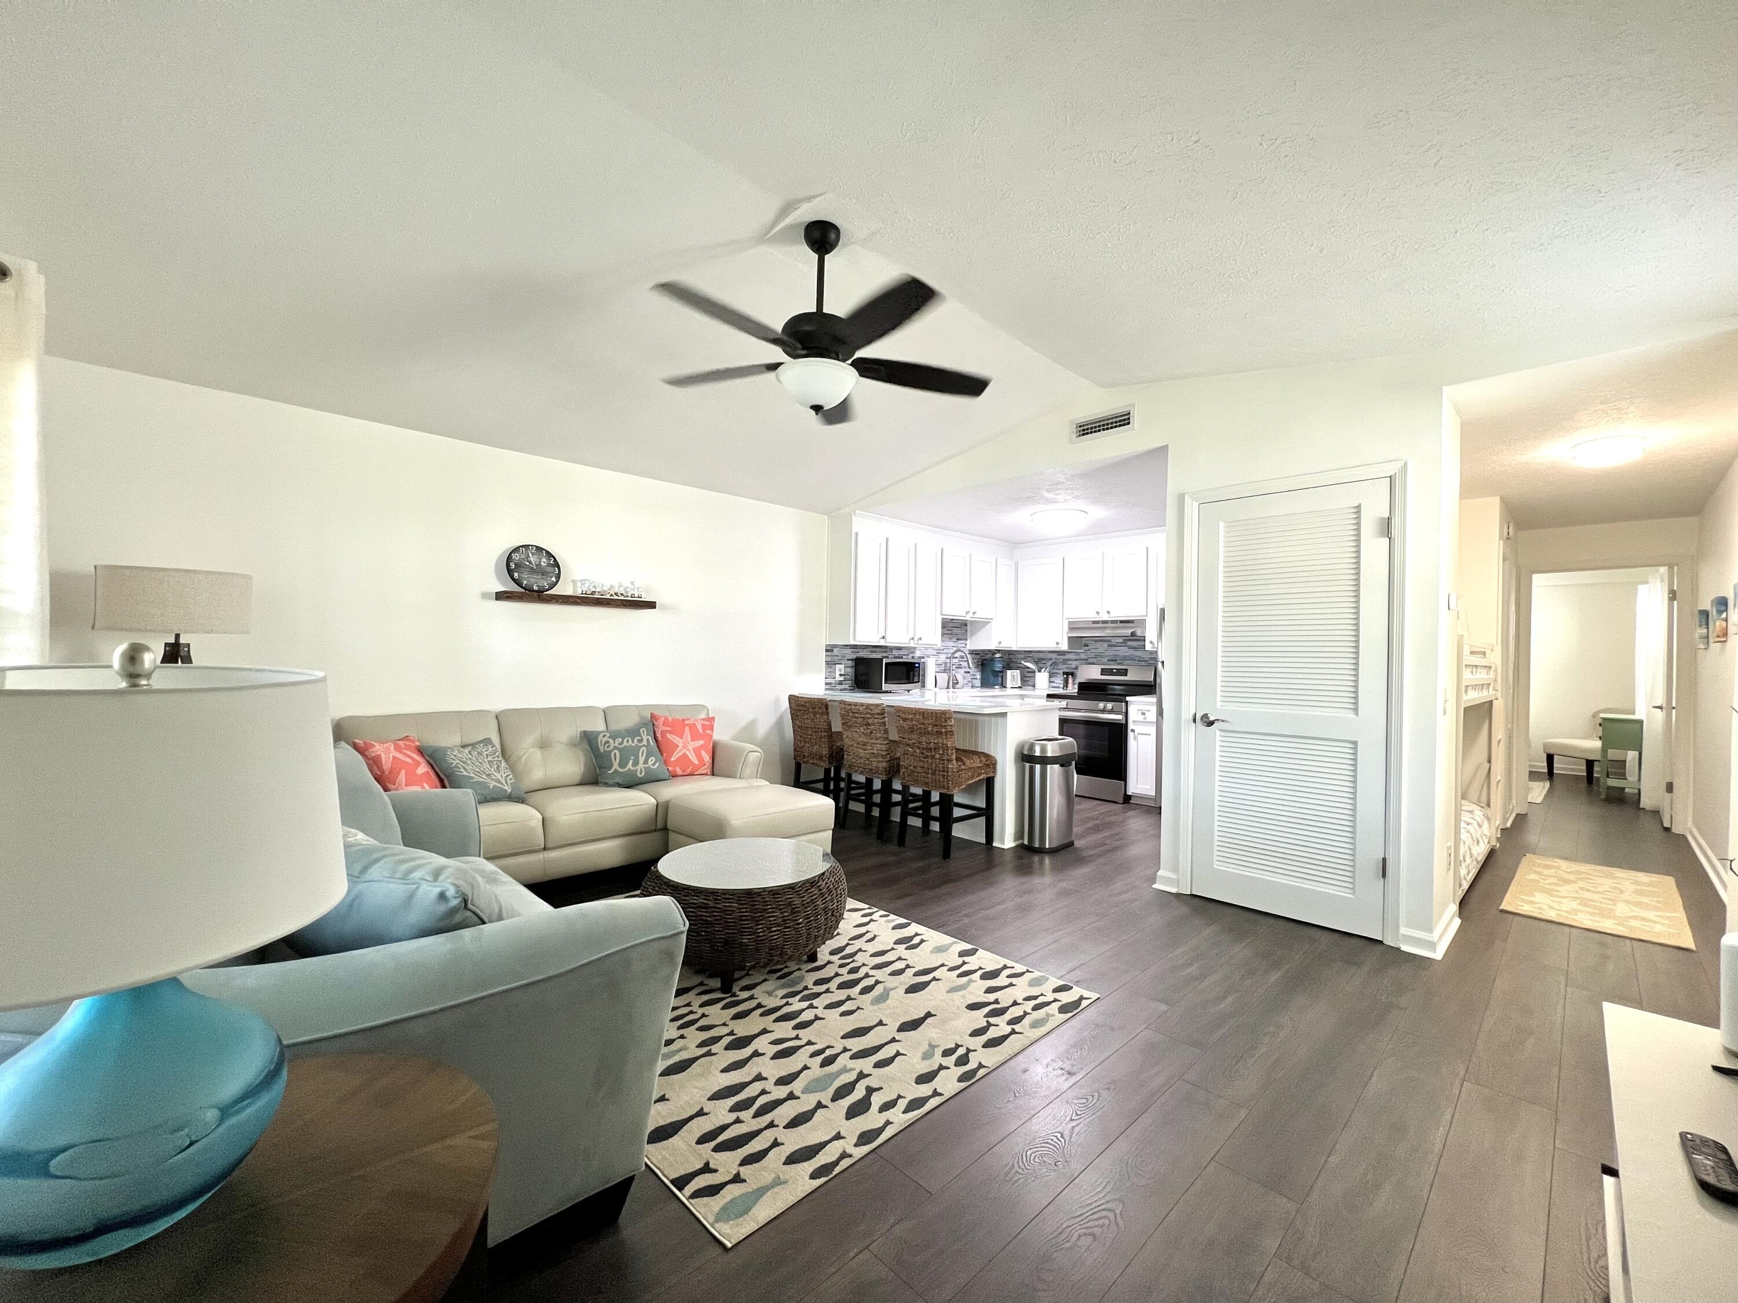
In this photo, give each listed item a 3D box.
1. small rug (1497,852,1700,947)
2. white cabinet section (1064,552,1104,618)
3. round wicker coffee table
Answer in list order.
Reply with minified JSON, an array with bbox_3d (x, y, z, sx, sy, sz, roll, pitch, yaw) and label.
[{"bbox_3d":[3.984,1.321,3.584,1.555,0.010,0.610,2,-1,-41],"label":"small rug"},{"bbox_3d":[2.133,-0.610,6.267,0.300,0.622,0.403,1,-1,-43],"label":"white cabinet section"},{"bbox_3d":[-0.489,1.033,2.606,0.800,0.390,0.800,1,0,0],"label":"round wicker coffee table"}]

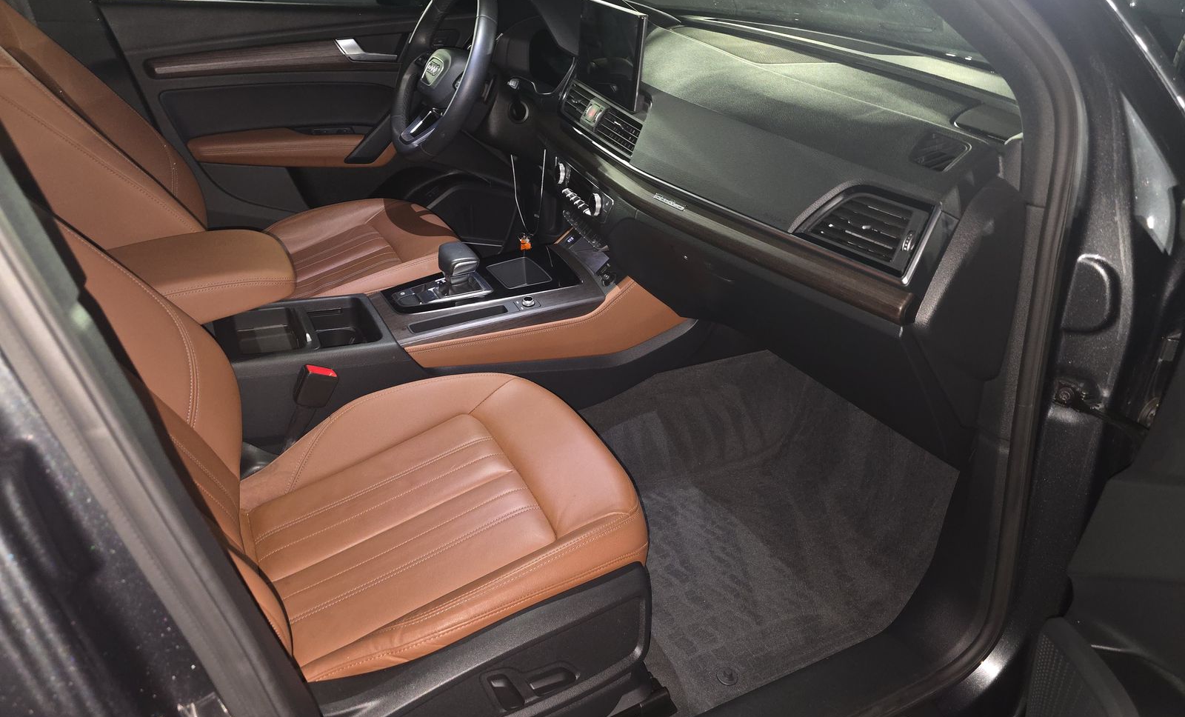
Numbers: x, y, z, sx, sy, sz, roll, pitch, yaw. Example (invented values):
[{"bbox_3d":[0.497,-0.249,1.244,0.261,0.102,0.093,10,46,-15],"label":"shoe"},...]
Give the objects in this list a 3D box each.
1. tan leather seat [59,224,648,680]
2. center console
[{"bbox_3d":[-0.374,0.023,0.865,0.880,1.020,0.530,-14,34,-27],"label":"tan leather seat"},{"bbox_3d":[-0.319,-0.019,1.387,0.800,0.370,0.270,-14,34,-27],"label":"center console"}]

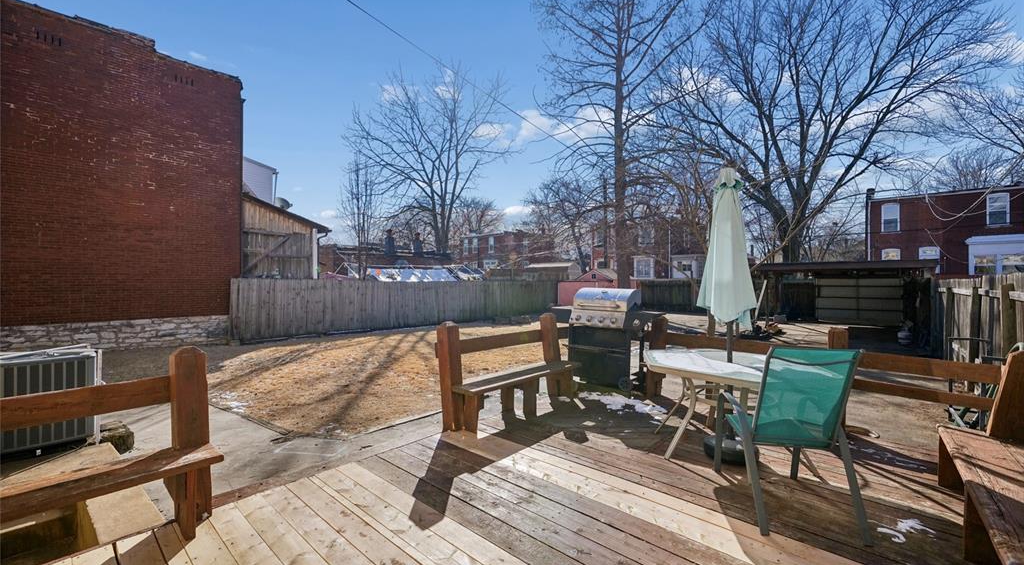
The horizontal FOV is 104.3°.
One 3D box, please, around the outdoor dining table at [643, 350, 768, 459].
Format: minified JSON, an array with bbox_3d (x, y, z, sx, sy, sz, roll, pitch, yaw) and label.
[{"bbox_3d":[1.673,0.964,3.101,1.260,0.700,1.140,0,1,41],"label":"outdoor dining table"}]

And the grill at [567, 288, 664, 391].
[{"bbox_3d":[1.200,0.695,5.194,1.360,1.210,0.600,0,1,41],"label":"grill"}]

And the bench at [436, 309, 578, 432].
[{"bbox_3d":[0.052,0.833,4.043,0.500,0.950,1.680,0,1,41],"label":"bench"}]

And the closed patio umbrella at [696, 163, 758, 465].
[{"bbox_3d":[1.695,0.197,3.085,0.470,2.235,0.470,0,1,41],"label":"closed patio umbrella"}]

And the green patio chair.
[{"bbox_3d":[1.611,0.834,2.385,0.540,0.970,0.710,0,0,10],"label":"green patio chair"}]

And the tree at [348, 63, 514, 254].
[{"bbox_3d":[-8.100,-10.372,39.931,16.700,23.400,16.000,0,0,0],"label":"tree"}]

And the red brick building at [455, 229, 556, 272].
[{"bbox_3d":[0.200,-2.304,51.987,10.000,7.400,9.500,0,1,41],"label":"red brick building"}]

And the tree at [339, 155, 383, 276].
[{"bbox_3d":[-7.230,-2.269,18.985,2.150,7.300,2.100,0,0,0],"label":"tree"}]

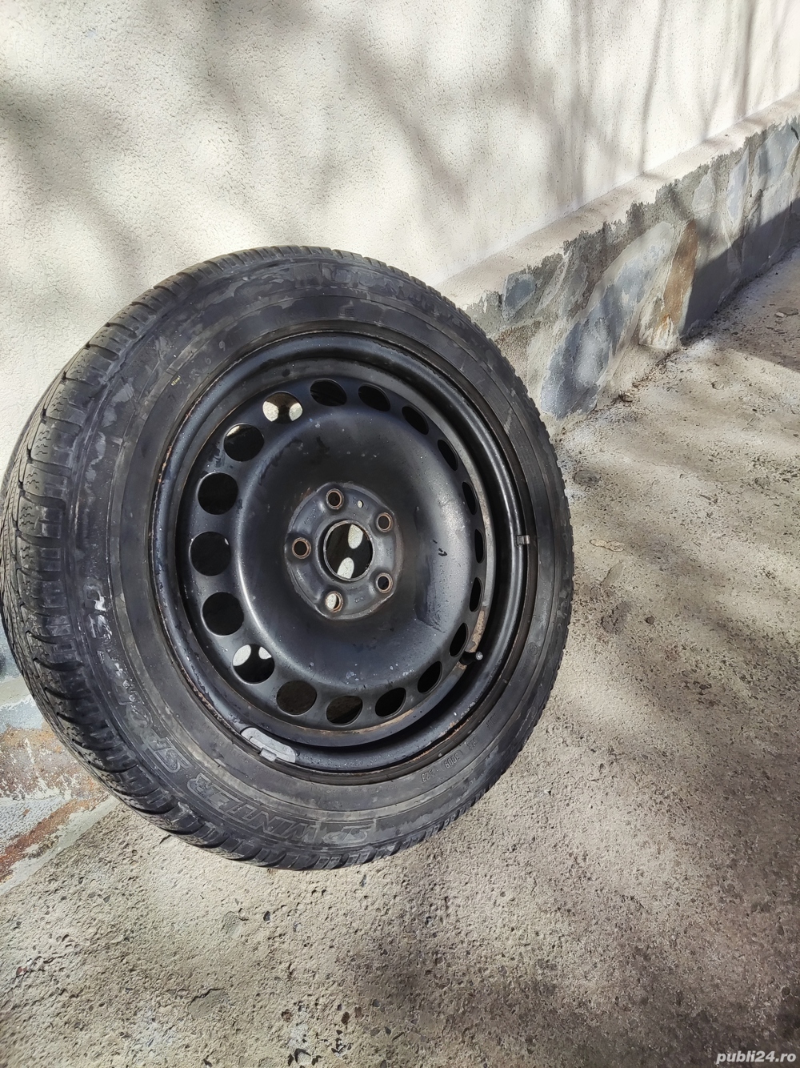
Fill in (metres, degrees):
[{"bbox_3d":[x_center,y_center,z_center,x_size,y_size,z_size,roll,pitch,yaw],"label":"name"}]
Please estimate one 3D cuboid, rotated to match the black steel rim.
[{"bbox_3d":[-0.083,0.021,0.851,0.441,0.441,0.185,-37,17,-32],"label":"black steel rim"}]

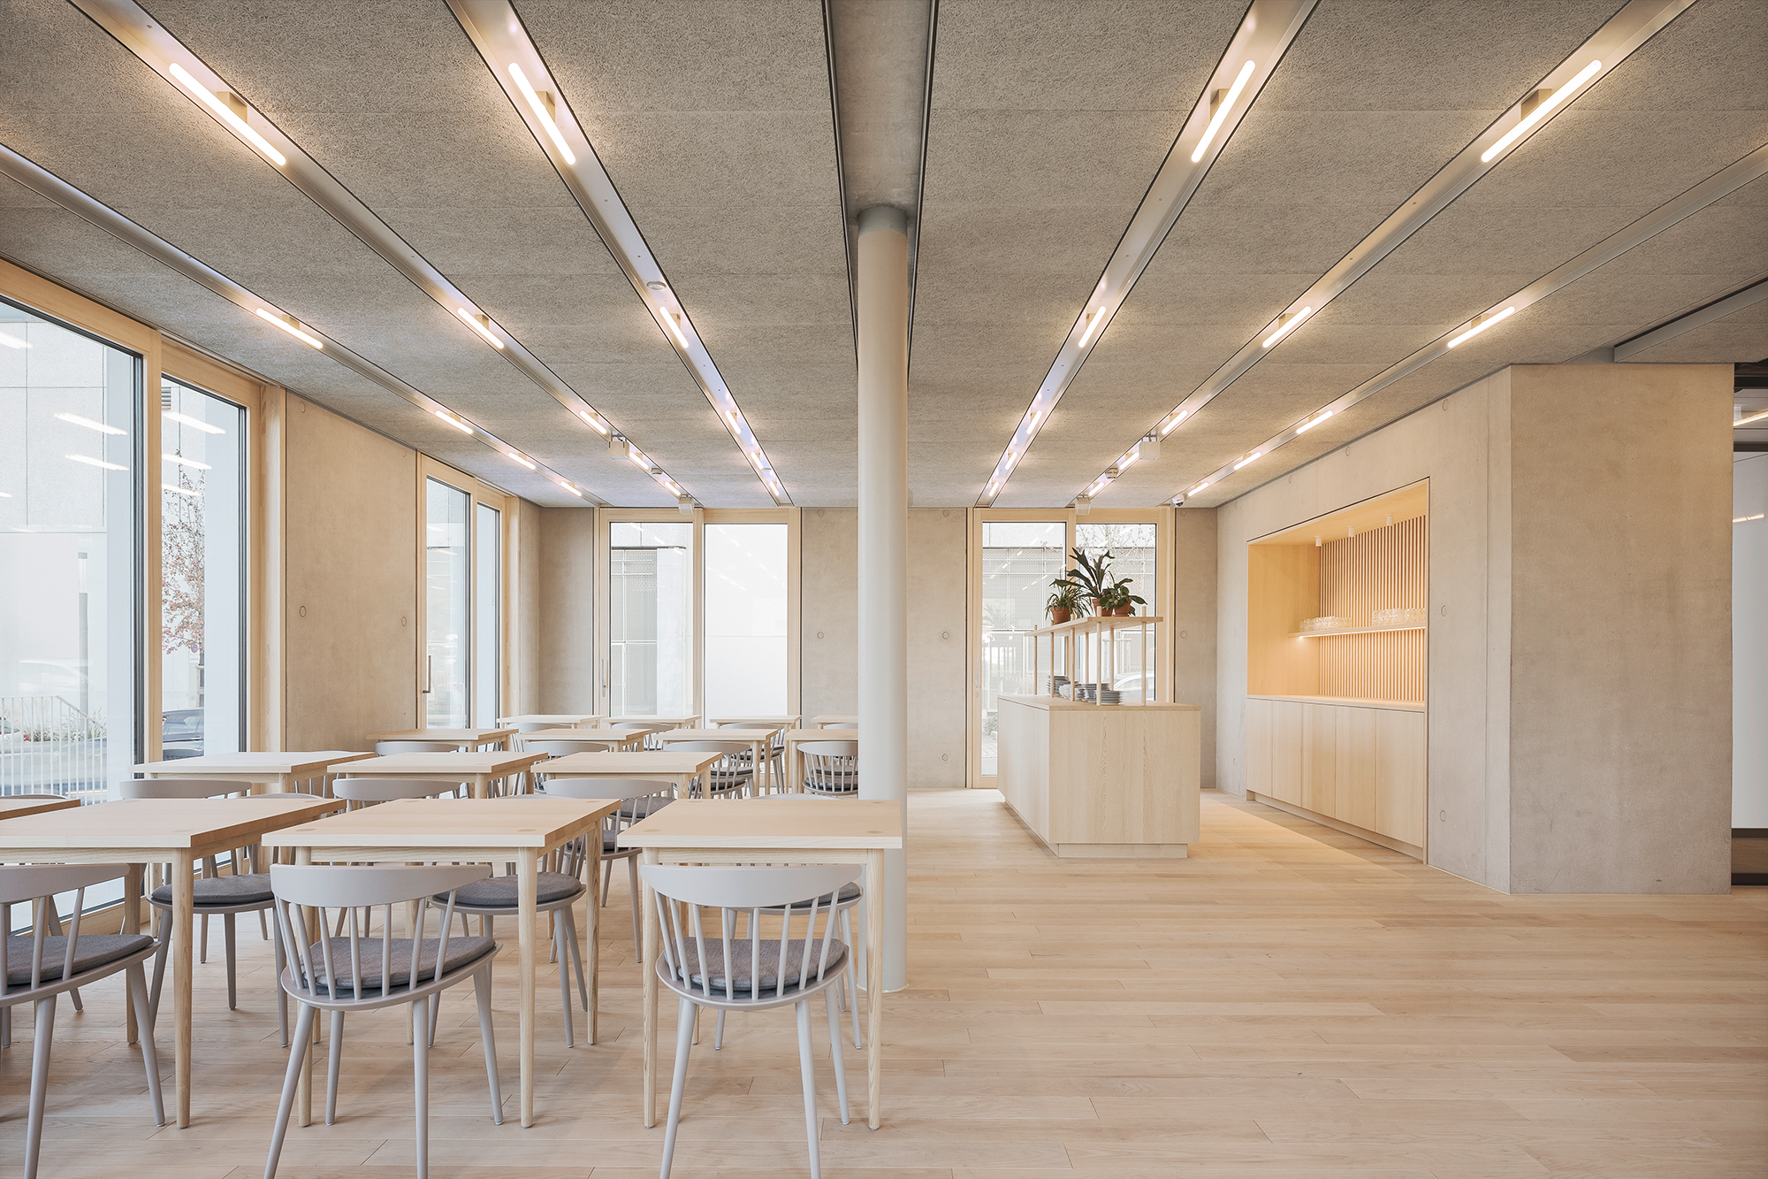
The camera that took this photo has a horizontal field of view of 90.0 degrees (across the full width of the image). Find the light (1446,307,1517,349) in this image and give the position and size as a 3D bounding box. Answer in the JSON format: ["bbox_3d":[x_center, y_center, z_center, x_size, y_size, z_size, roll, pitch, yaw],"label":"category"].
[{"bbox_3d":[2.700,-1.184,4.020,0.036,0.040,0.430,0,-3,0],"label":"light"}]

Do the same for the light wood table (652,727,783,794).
[{"bbox_3d":[-1.099,1.331,5.885,0.714,0.755,0.643,0,-4,0],"label":"light wood table"}]

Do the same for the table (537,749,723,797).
[{"bbox_3d":[-1.165,1.168,4.121,0.714,0.755,0.643,0,-4,0],"label":"table"}]

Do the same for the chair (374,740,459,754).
[{"bbox_3d":[-2.780,1.280,5.390,0.520,0.735,0.450,0,-3,0],"label":"chair"}]

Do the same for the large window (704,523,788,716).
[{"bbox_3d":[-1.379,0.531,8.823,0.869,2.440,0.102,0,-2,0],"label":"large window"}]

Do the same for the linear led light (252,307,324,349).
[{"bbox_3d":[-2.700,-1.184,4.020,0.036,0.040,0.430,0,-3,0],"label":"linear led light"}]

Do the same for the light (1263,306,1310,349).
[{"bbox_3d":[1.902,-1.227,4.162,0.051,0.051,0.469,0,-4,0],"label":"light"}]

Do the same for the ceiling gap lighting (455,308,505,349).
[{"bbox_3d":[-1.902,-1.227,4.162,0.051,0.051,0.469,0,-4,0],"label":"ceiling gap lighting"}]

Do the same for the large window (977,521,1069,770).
[{"bbox_3d":[1.351,0.571,8.600,0.860,2.490,0.090,0,-3,0],"label":"large window"}]

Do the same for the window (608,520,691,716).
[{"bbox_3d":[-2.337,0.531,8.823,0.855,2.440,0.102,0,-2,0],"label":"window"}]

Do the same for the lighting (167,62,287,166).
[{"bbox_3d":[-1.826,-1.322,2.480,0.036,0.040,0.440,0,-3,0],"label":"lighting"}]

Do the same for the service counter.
[{"bbox_3d":[1.460,1.287,6.580,0.915,0.935,2.430,0,-3,0],"label":"service counter"}]

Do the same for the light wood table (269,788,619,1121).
[{"bbox_3d":[-1.196,1.021,2.519,0.709,0.755,0.643,0,-4,0],"label":"light wood table"}]

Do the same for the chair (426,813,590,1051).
[{"bbox_3d":[-1.185,1.053,2.860,0.520,0.735,0.450,0,-3,0],"label":"chair"}]

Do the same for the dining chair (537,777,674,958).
[{"bbox_3d":[-1.115,1.123,3.640,0.520,0.735,0.450,0,-3,0],"label":"dining chair"}]

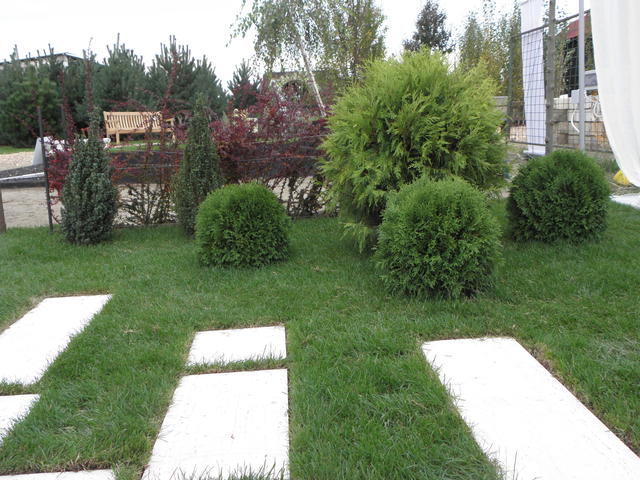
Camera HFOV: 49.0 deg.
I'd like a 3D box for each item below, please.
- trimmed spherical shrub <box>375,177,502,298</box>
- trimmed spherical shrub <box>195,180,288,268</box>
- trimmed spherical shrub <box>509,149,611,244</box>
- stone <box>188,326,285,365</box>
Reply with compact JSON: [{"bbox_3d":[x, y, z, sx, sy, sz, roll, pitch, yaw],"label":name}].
[{"bbox_3d":[0.932,-0.065,5.546,0.972,0.858,0.972,-3,10,-3],"label":"trimmed spherical shrub"},{"bbox_3d":[-0.761,-0.195,6.980,0.915,0.734,0.915,-3,10,-3],"label":"trimmed spherical shrub"},{"bbox_3d":[2.541,-0.504,7.519,1.033,0.882,1.033,-3,10,-3],"label":"trimmed spherical shrub"},{"bbox_3d":[-0.504,0.675,4.345,0.571,0.050,0.637,-3,10,-3],"label":"stone"}]

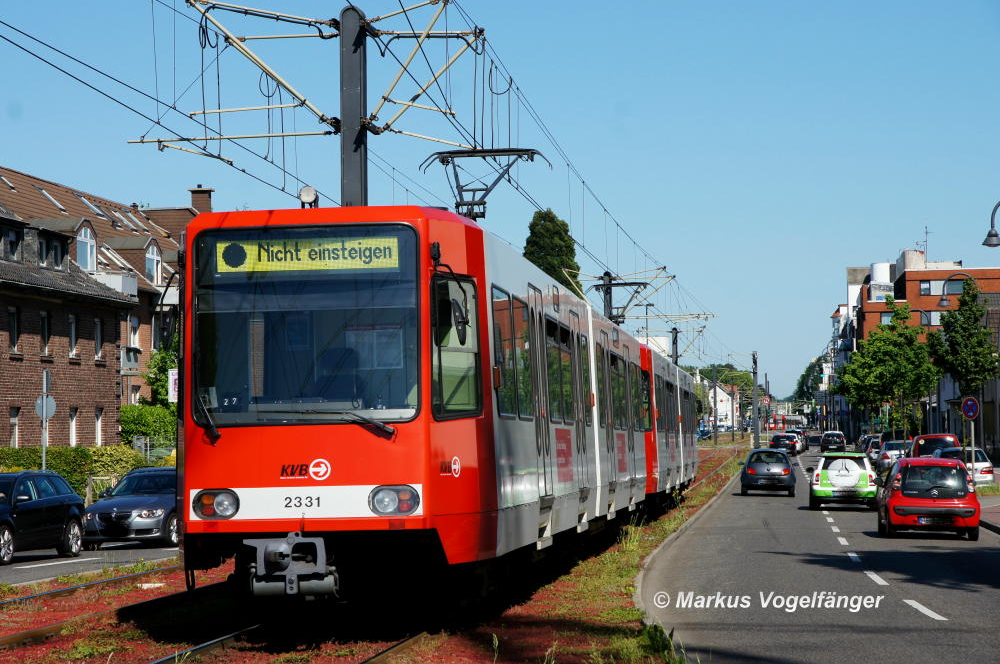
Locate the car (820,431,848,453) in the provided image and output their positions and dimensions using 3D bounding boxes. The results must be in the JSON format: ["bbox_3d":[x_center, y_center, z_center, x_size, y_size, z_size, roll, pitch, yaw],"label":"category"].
[{"bbox_3d":[24.000,7.850,179.000,1.760,1.480,4.250,-1,-2,9],"label":"car"}]

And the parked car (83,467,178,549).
[{"bbox_3d":[-6.000,3.180,45.740,1.810,1.420,4.520,-1,-2,16],"label":"parked car"}]

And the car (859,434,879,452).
[{"bbox_3d":[24.400,7.370,164.000,1.770,1.470,4.300,-1,-2,8],"label":"car"}]

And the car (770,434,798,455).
[{"bbox_3d":[18.620,7.340,163.100,1.770,1.440,4.250,-1,-2,9],"label":"car"}]

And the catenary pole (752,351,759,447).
[{"bbox_3d":[20.800,5.580,203.000,0.380,8.000,0.380,-1,-2,8],"label":"catenary pole"}]

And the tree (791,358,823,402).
[{"bbox_3d":[46.900,9.600,380.000,6.500,11.300,6.500,-1,-2,8],"label":"tree"}]

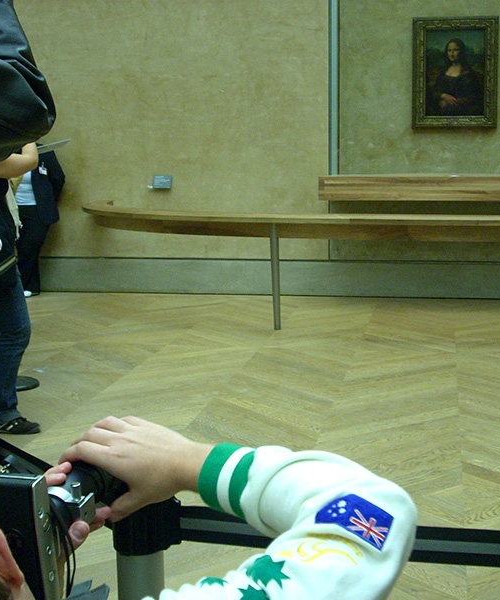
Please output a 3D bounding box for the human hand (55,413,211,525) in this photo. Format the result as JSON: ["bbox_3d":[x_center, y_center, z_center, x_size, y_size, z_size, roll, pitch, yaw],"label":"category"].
[{"bbox_3d":[-0.118,0.179,1.120,0.165,0.110,0.100,2,8,20],"label":"human hand"}]

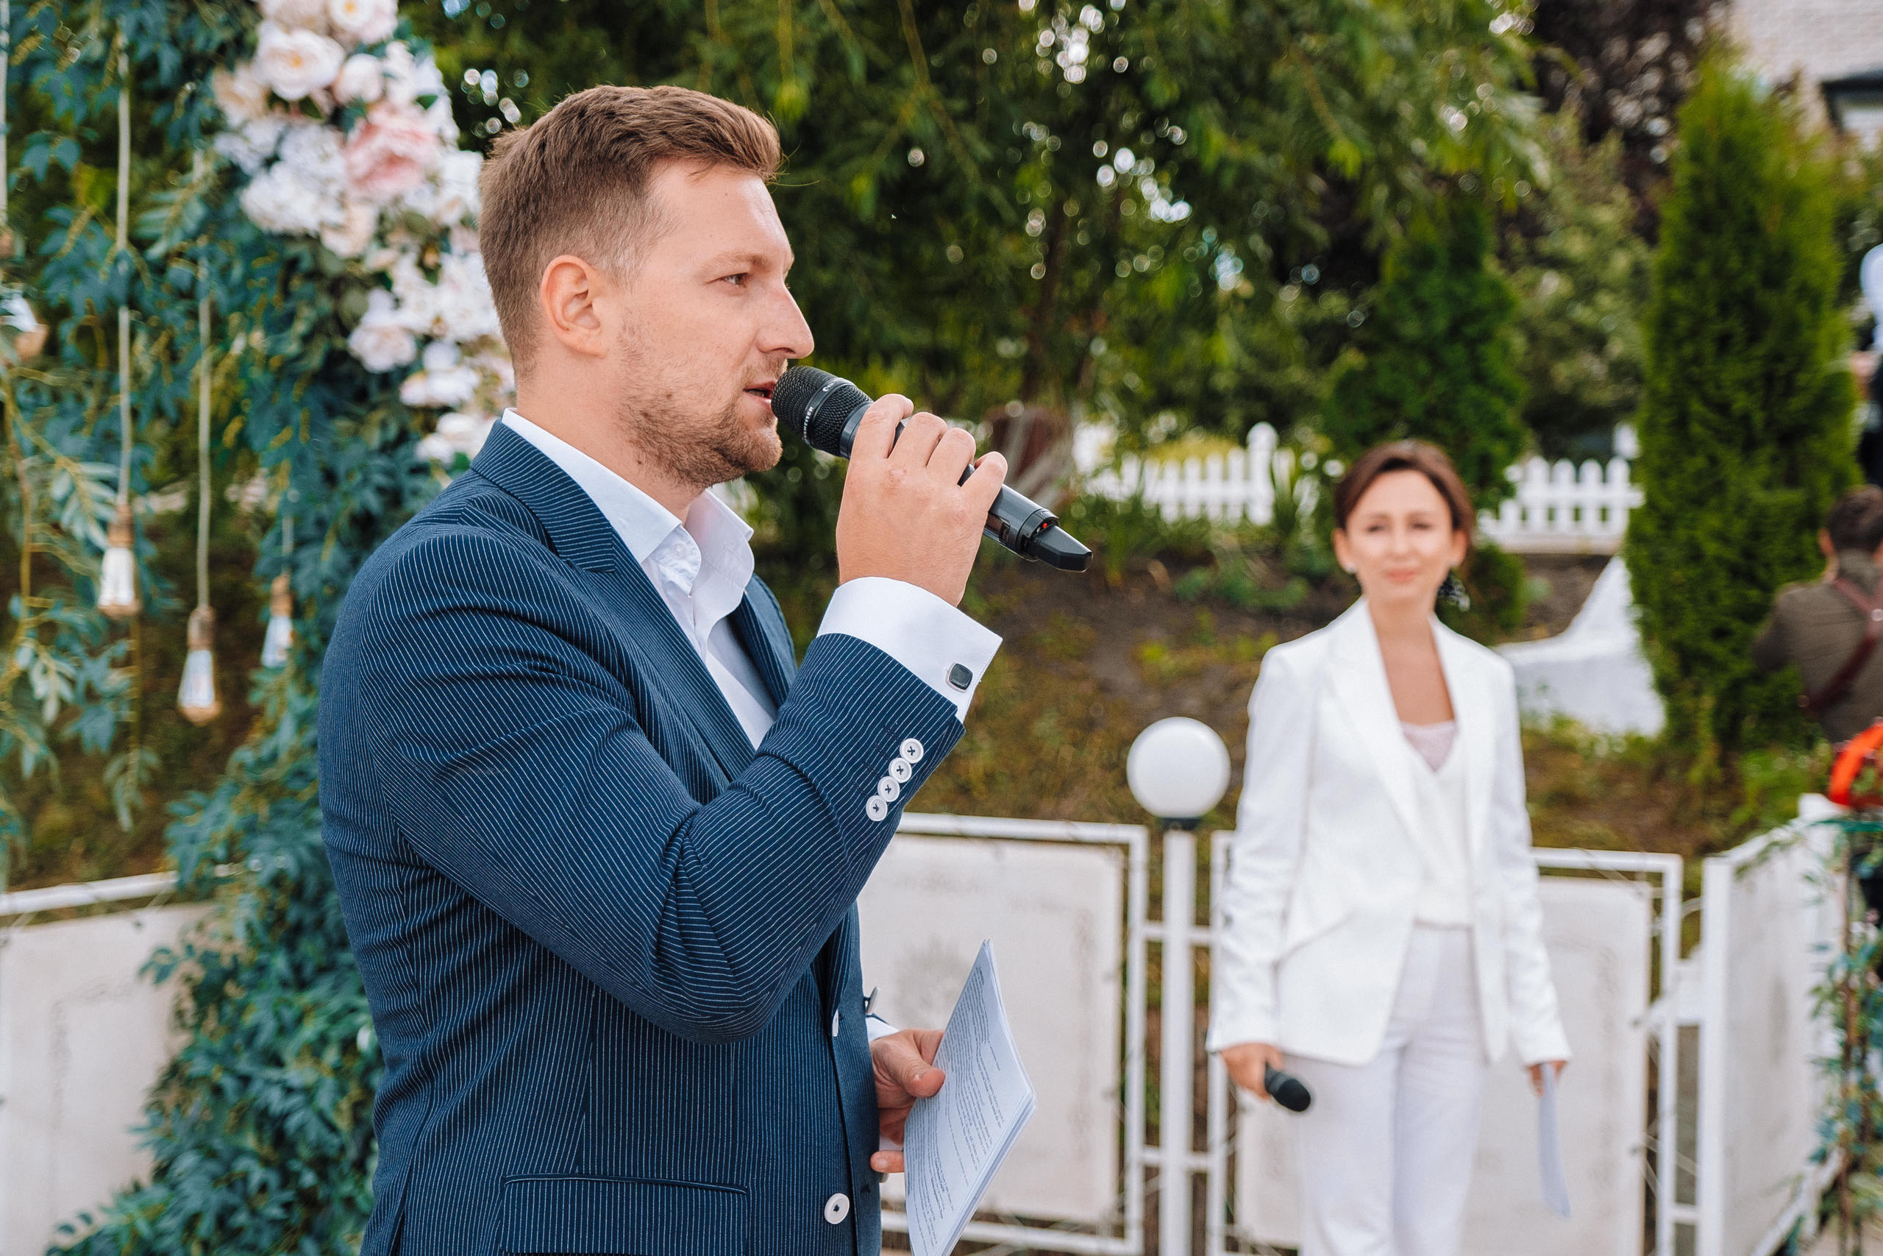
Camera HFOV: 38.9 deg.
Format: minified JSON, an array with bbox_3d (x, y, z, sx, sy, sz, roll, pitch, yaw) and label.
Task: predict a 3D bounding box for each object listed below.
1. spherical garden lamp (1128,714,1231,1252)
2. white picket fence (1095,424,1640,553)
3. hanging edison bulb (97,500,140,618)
[{"bbox_3d":[0.458,0.751,5.198,0.200,1.157,0.200,0,2,0],"label":"spherical garden lamp"},{"bbox_3d":[1.759,-0.598,11.421,2.430,0.530,0.100,1,2,24],"label":"white picket fence"},{"bbox_3d":[-1.259,-0.105,4.080,0.064,0.180,0.064,0,2,0],"label":"hanging edison bulb"}]

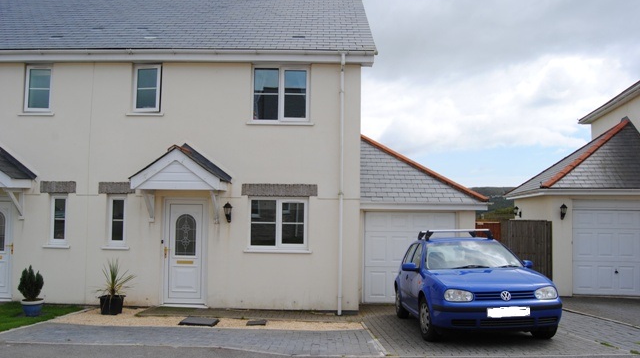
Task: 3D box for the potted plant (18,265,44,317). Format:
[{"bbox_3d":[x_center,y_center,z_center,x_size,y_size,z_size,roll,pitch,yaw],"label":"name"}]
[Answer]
[{"bbox_3d":[-5.092,1.961,8.473,0.400,0.863,0.400,1,-3,1],"label":"potted plant"}]

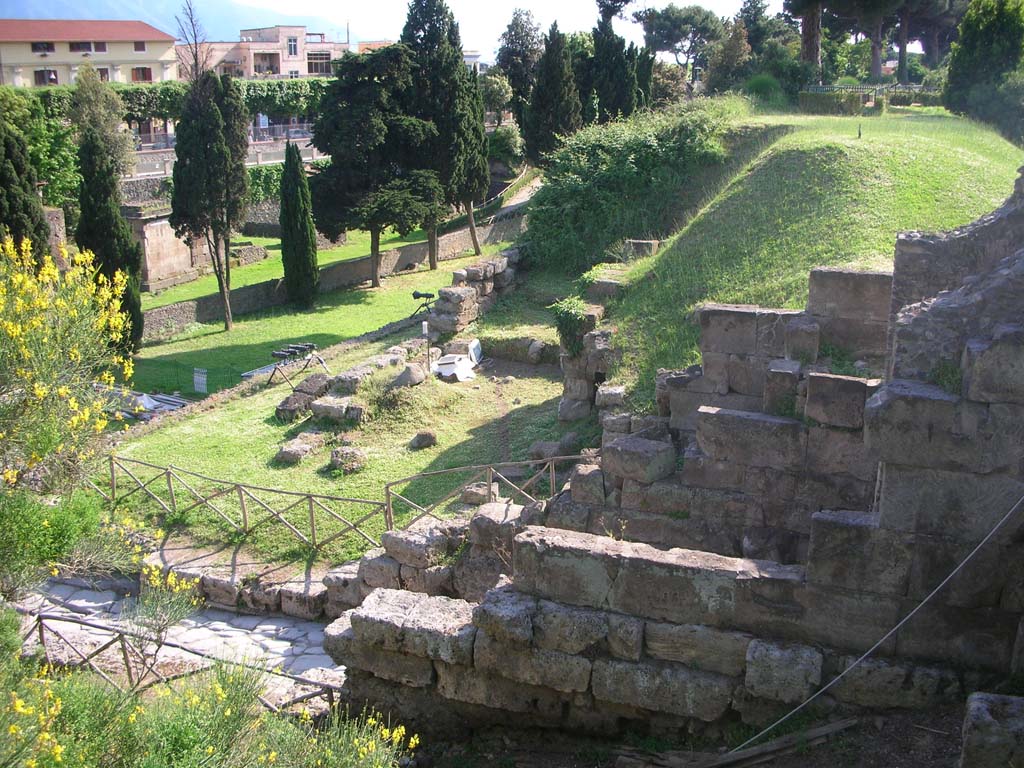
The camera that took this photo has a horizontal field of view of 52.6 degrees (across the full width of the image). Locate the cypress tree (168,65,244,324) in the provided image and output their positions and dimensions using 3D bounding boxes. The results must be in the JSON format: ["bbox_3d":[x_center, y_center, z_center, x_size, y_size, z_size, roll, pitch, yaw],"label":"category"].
[{"bbox_3d":[-11.257,-6.748,38.464,2.400,9.400,2.400,-1,17,0],"label":"cypress tree"}]

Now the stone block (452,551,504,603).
[{"bbox_3d":[-0.506,3.237,18.245,0.920,0.920,0.700,6,18,19],"label":"stone block"}]

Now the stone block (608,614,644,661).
[{"bbox_3d":[1.609,3.239,13.767,0.488,0.590,0.600,6,17,22],"label":"stone block"}]

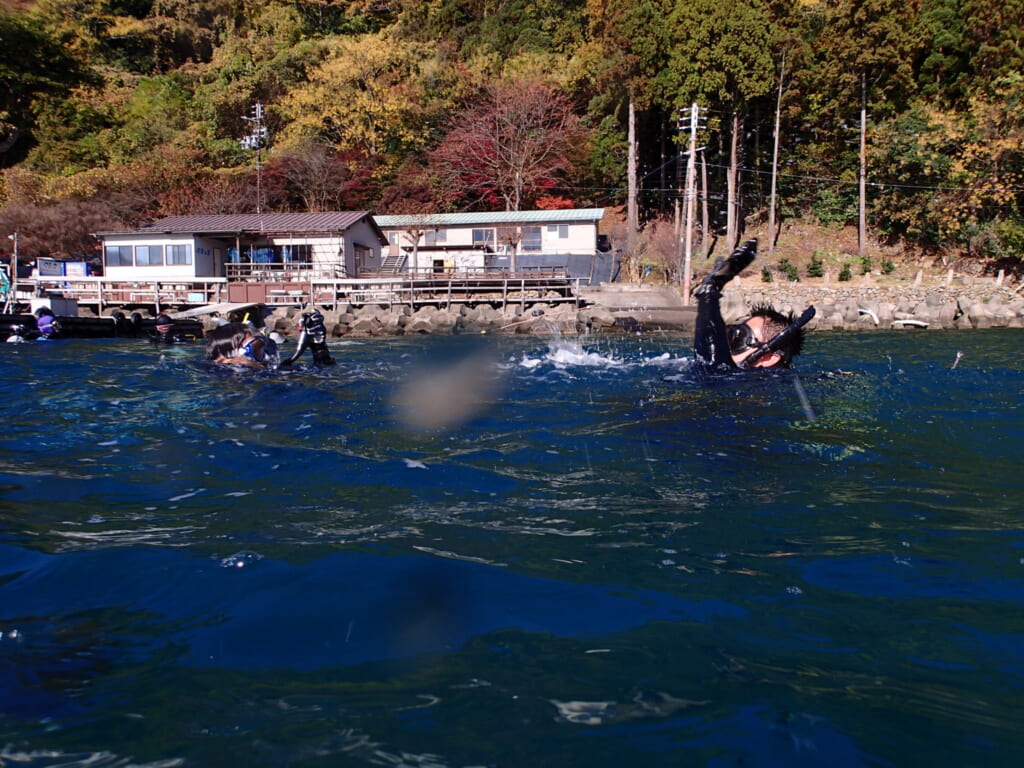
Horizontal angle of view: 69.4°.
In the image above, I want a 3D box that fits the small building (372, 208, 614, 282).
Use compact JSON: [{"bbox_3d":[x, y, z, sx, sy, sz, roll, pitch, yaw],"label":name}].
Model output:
[{"bbox_3d":[-1.719,-11.088,61.504,18.580,6.210,6.500,0,4,9],"label":"small building"}]

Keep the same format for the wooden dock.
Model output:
[{"bbox_3d":[-10.421,-4.589,37.500,28.000,1.900,4.500,0,4,3],"label":"wooden dock"}]

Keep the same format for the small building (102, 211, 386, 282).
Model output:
[{"bbox_3d":[-17.096,-8.741,48.309,15.820,4.580,7.800,0,4,7],"label":"small building"}]

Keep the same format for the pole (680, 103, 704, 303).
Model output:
[{"bbox_3d":[11.028,-10.997,45.307,1.750,12.070,0.700,0,4,0],"label":"pole"}]

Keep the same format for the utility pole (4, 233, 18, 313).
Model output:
[{"bbox_3d":[-22.966,-5.126,34.000,0.550,3.700,0.350,0,4,0],"label":"utility pole"}]

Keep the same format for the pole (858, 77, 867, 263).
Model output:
[{"bbox_3d":[24.254,-15.019,51.026,0.400,12.460,0.400,0,4,0],"label":"pole"}]

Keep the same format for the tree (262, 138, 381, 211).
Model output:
[{"bbox_3d":[-15.435,-16.637,59.915,9.300,6.370,8.000,0,4,0],"label":"tree"}]

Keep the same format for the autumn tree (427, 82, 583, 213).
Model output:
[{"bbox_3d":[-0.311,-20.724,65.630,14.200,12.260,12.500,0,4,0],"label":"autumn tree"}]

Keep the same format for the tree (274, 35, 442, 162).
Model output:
[{"bbox_3d":[-16.085,-30.114,78.000,16.500,14.000,12.500,0,4,0],"label":"tree"}]

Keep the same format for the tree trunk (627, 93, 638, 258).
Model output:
[{"bbox_3d":[9.125,-15.562,56.000,0.750,12.300,0.750,-1,4,0],"label":"tree trunk"}]

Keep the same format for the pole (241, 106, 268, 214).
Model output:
[{"bbox_3d":[-22.803,-19.769,66.000,2.200,10.800,1.200,0,4,0],"label":"pole"}]

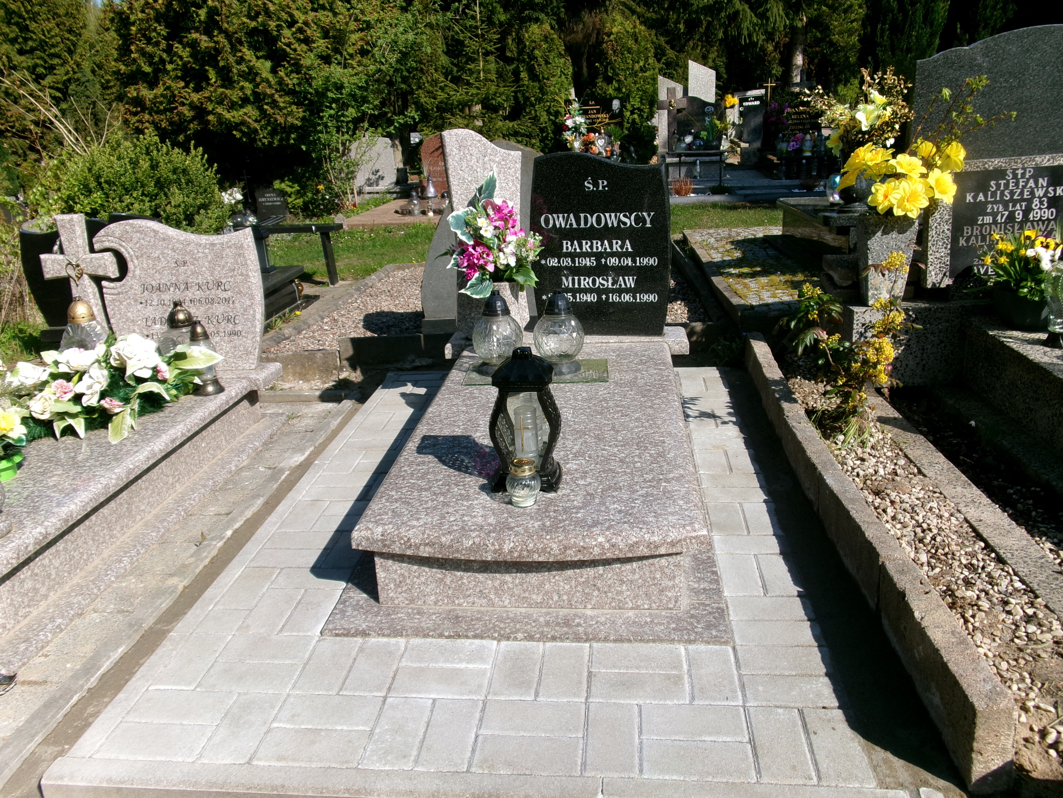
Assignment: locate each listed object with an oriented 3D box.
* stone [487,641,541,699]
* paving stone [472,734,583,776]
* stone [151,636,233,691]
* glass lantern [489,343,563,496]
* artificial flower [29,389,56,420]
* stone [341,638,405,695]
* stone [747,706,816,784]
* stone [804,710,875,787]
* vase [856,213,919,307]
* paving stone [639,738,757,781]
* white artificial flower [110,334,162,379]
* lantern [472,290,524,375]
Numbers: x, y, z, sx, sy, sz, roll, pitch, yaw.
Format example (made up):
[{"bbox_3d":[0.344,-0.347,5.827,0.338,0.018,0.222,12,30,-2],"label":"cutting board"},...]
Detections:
[{"bbox_3d":[-0.031,0.597,1.829,0.100,0.055,0.200,-1,19,6],"label":"stone"},{"bbox_3d":[-0.006,0.678,1.588,0.200,0.055,0.100,-1,19,6],"label":"paving stone"},{"bbox_3d":[-0.757,0.614,1.932,0.100,0.060,0.200,-1,19,6],"label":"stone"},{"bbox_3d":[-0.016,0.038,2.135,0.172,0.347,0.168,-1,19,6],"label":"glass lantern"},{"bbox_3d":[-1.535,0.018,2.700,0.085,0.088,0.070,-16,-6,-35],"label":"artificial flower"},{"bbox_3d":[-0.334,0.601,1.851,0.095,0.060,0.193,-1,19,6],"label":"stone"},{"bbox_3d":[0.458,0.657,1.584,0.100,0.055,0.200,-1,19,6],"label":"stone"},{"bbox_3d":[0.564,0.668,1.599,0.100,0.060,0.200,-1,19,6],"label":"stone"},{"bbox_3d":[1.259,-0.496,3.058,0.165,0.300,0.145,-3,18,2],"label":"vase"},{"bbox_3d":[0.304,0.688,1.580,0.200,0.060,0.100,-1,19,6],"label":"paving stone"},{"bbox_3d":[-1.332,-0.144,2.895,0.170,0.145,0.120,-11,21,-24],"label":"white artificial flower"},{"bbox_3d":[-0.121,-0.234,2.989,0.179,0.290,0.179,-1,19,6],"label":"lantern"}]

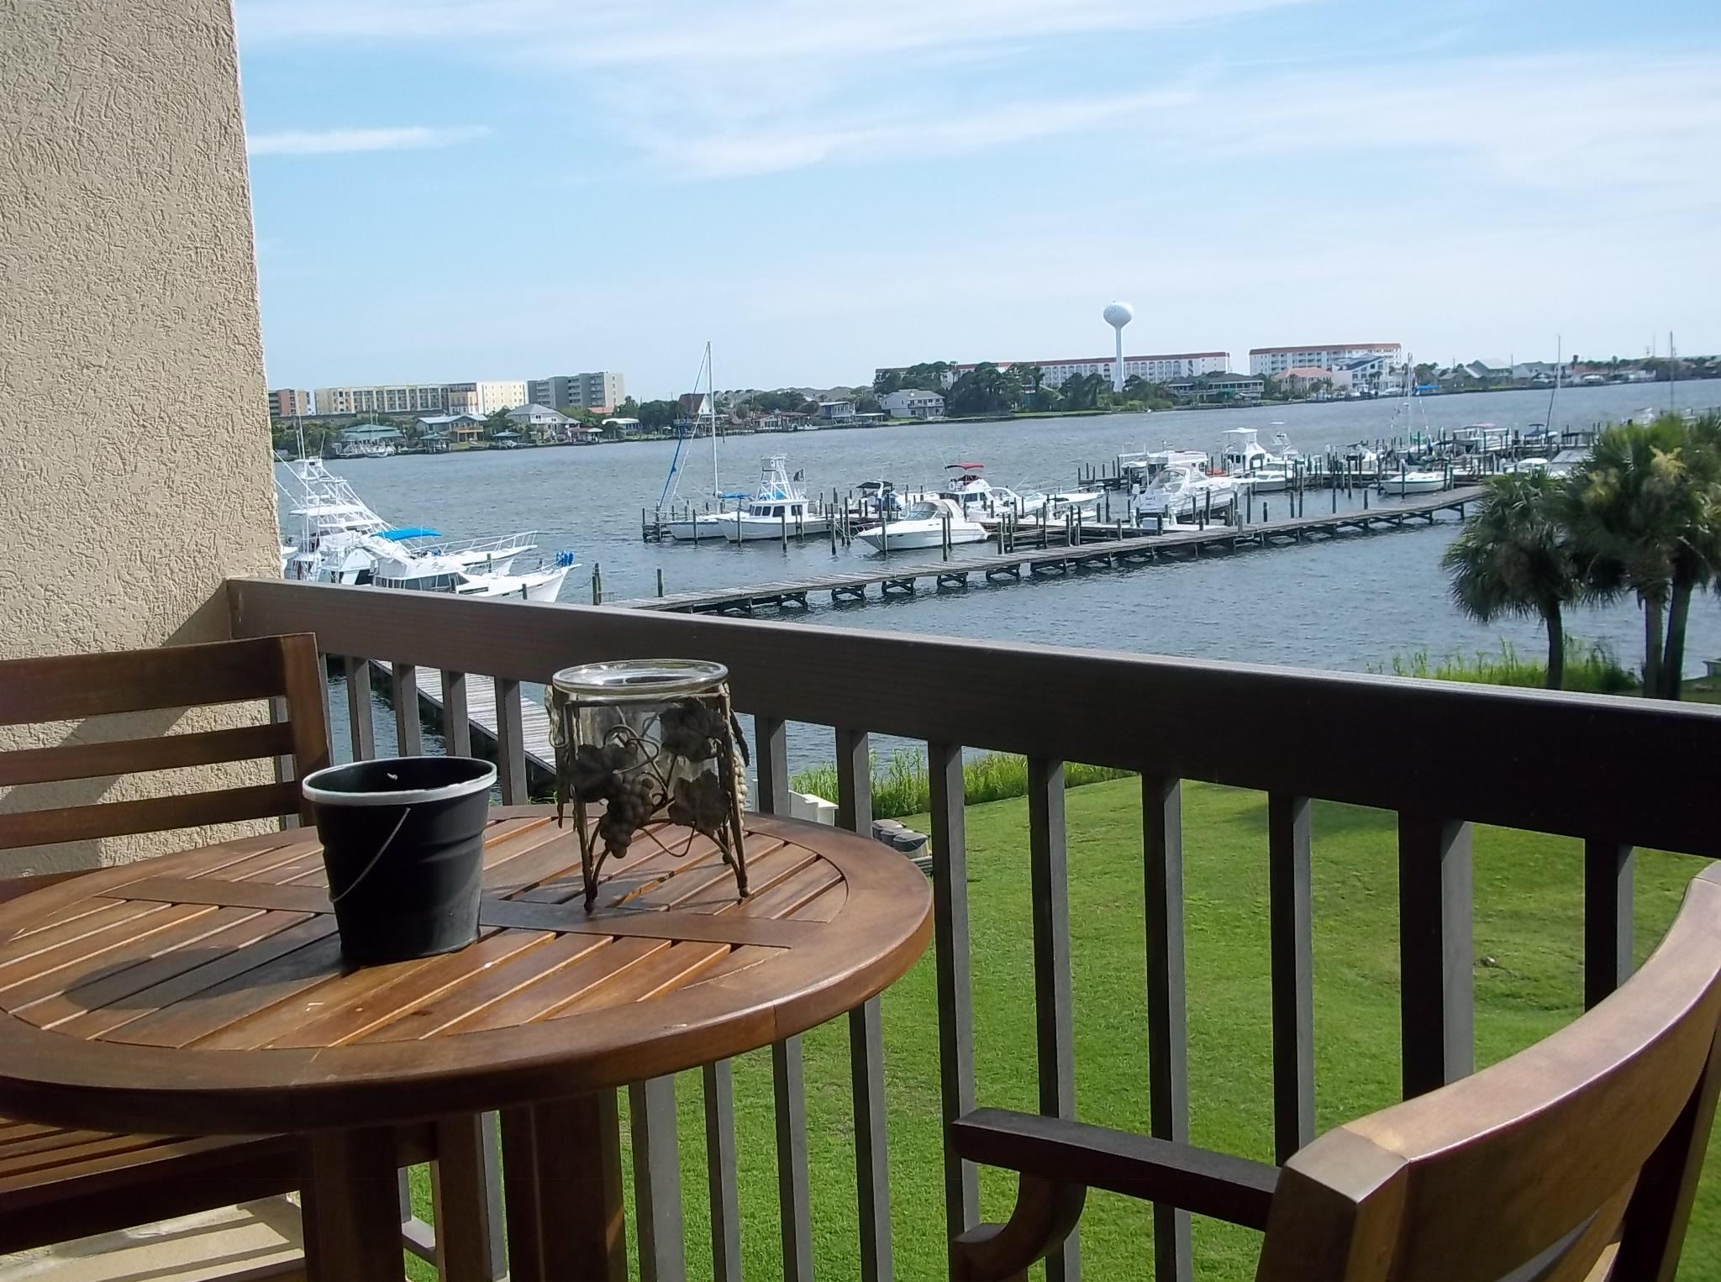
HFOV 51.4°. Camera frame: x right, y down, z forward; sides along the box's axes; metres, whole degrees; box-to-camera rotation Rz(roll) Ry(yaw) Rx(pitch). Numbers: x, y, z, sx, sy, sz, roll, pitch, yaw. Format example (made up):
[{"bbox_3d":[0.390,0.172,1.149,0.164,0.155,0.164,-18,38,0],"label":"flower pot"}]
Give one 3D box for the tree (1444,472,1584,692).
[{"bbox_3d":[13.472,-0.963,36.787,3.000,4.900,3.000,0,8,20],"label":"tree"}]

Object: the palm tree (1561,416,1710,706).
[{"bbox_3d":[15.473,-1.419,35.729,2.900,5.800,2.900,1,8,23],"label":"palm tree"}]

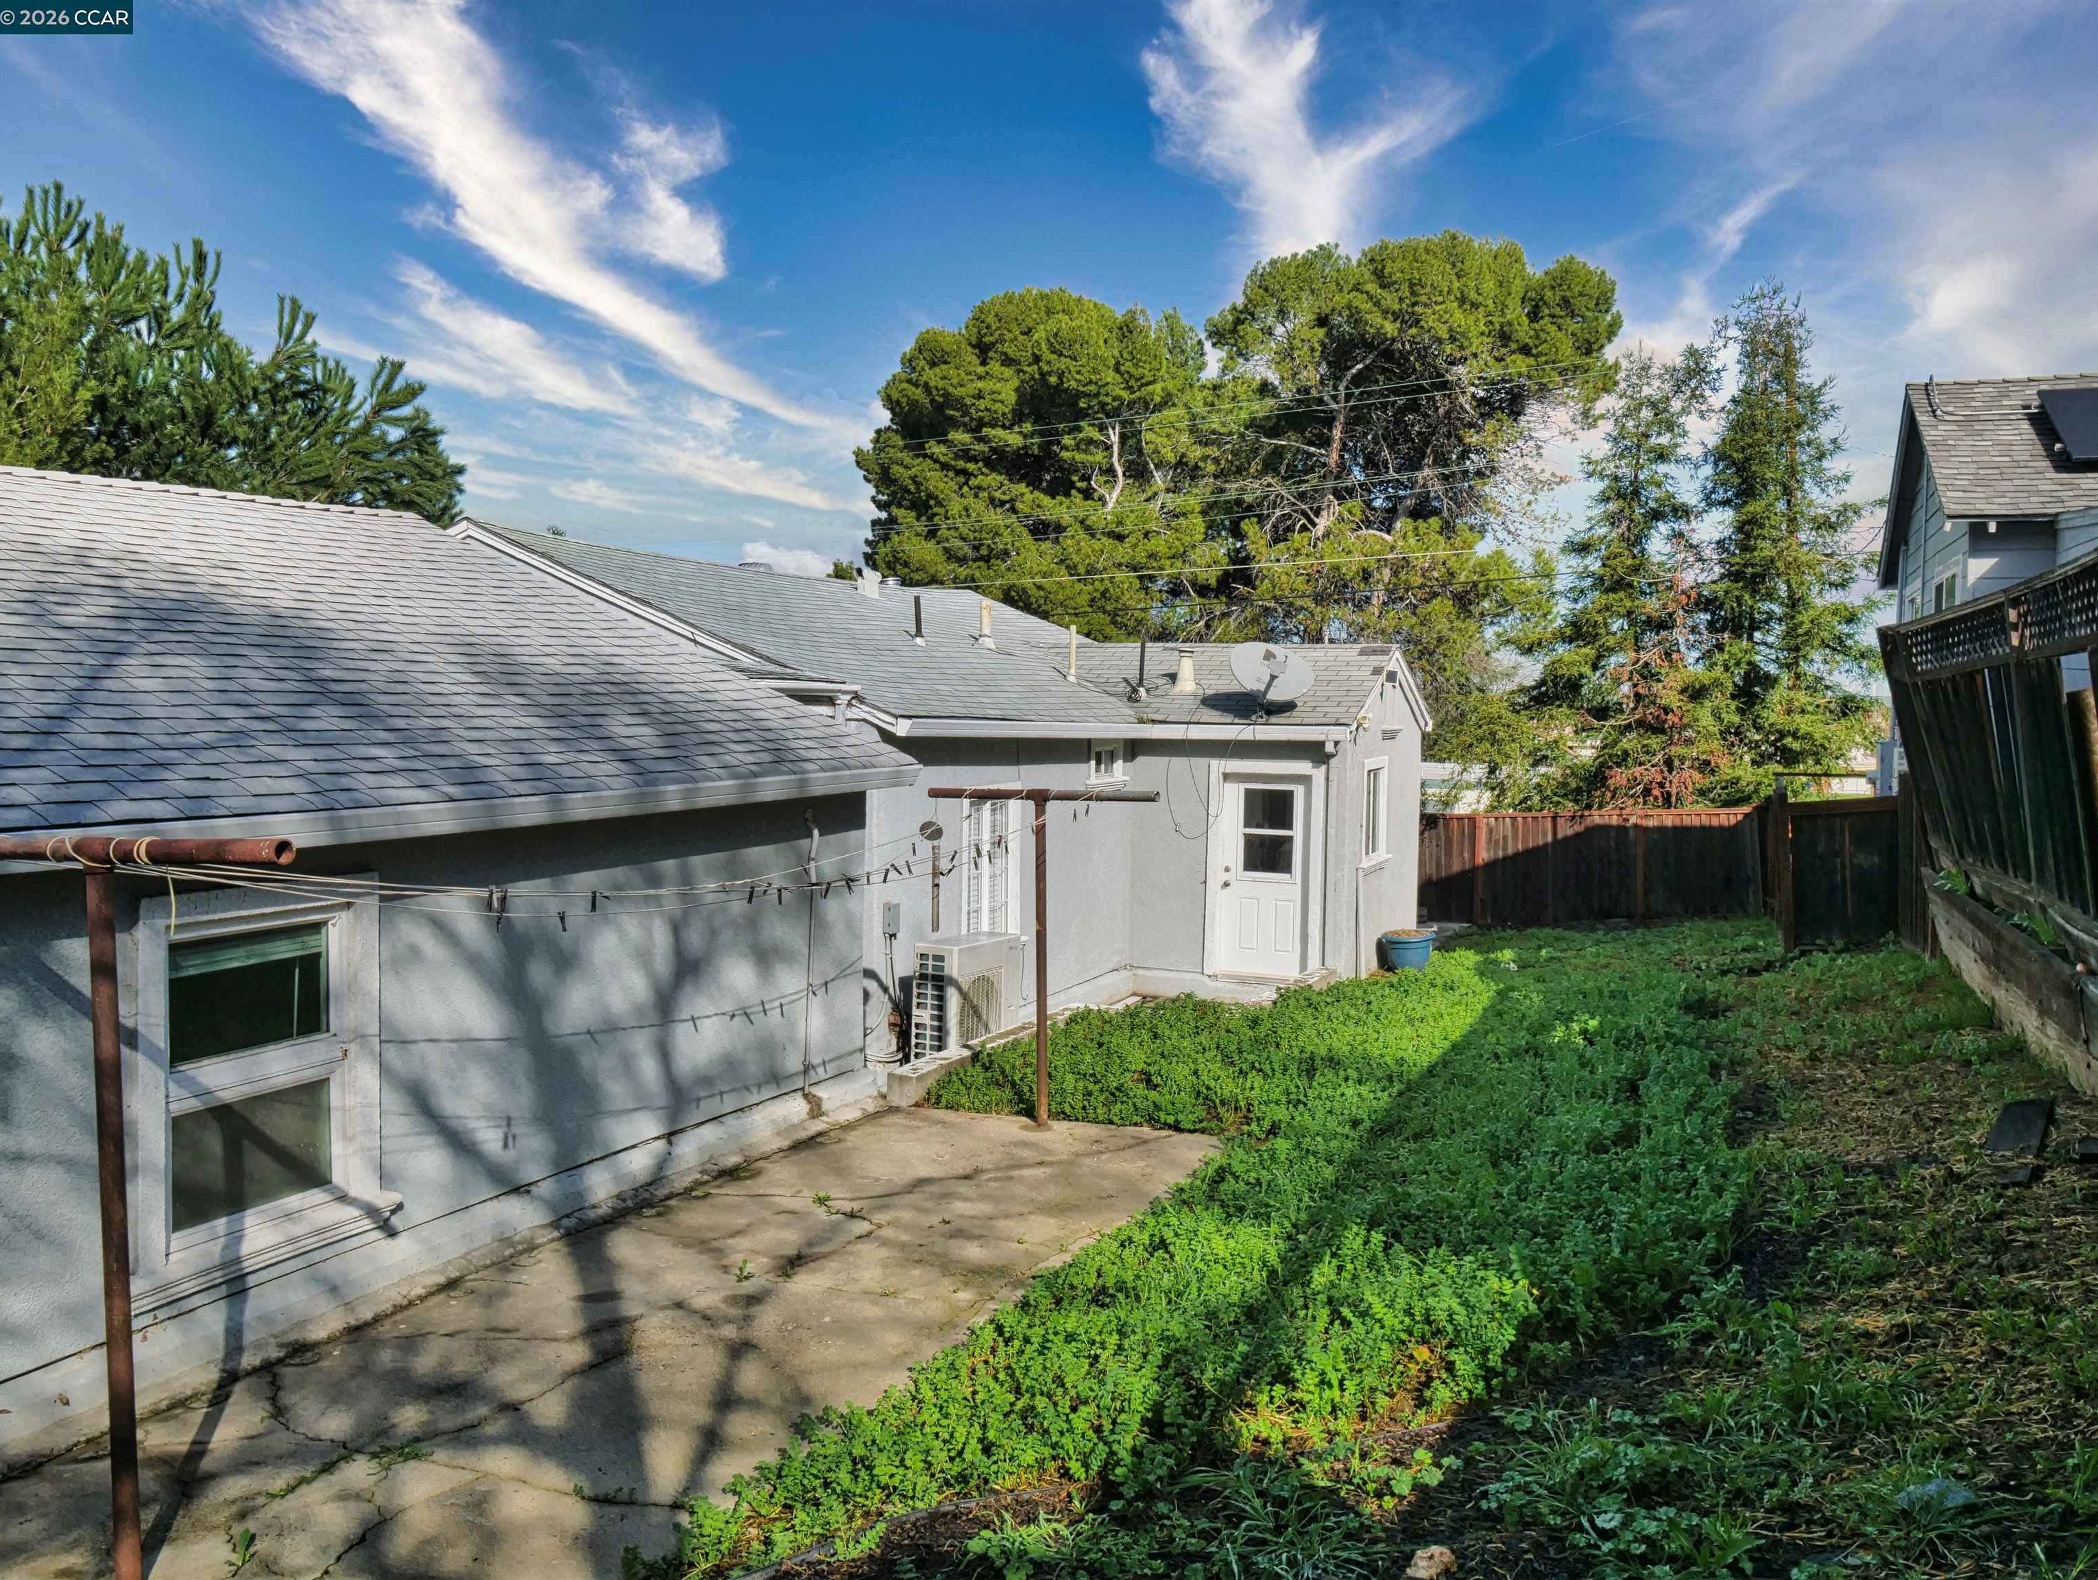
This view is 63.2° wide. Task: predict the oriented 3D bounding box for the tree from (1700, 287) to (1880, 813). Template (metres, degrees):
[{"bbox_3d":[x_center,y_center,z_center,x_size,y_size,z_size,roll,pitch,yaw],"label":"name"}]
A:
[{"bbox_3d":[14.700,-3.800,34.000,3.700,12.400,3.700,0,3,0],"label":"tree"}]

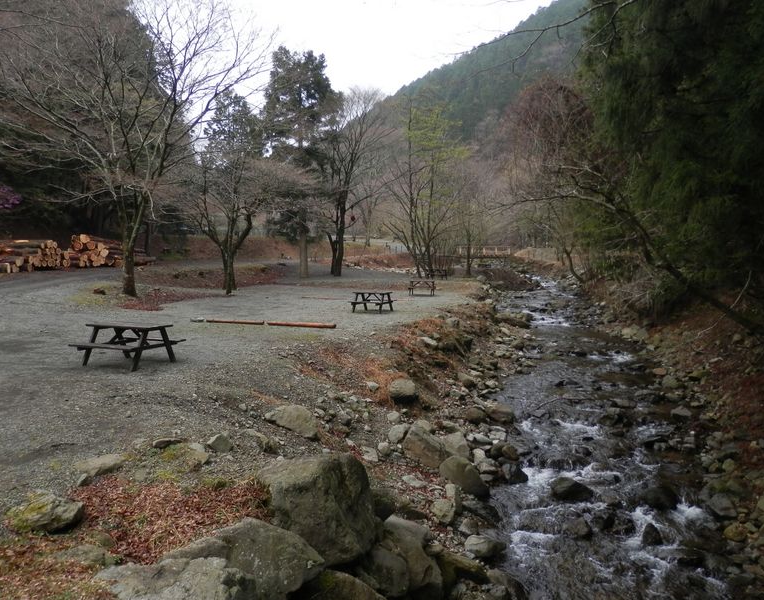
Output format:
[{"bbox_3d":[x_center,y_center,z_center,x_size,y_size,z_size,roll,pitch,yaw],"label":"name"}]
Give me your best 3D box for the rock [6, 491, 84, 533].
[{"bbox_3d":[-2.533,1.592,4.350,0.520,0.200,0.400,0,3,-6],"label":"rock"}]

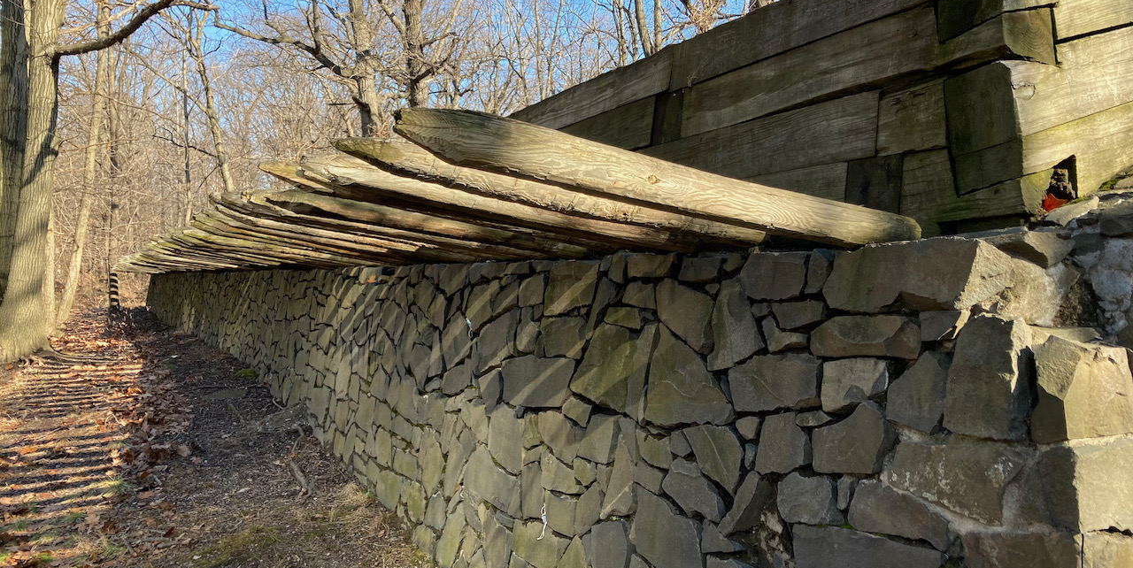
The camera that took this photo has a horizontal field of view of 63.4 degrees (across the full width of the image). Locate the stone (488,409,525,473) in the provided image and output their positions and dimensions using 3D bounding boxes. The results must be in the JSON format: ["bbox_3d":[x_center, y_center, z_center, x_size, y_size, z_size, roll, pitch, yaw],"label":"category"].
[{"bbox_3d":[-0.190,0.681,4.113,0.200,0.269,0.423,5,-2,-26],"label":"stone"}]

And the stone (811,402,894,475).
[{"bbox_3d":[0.762,0.395,2.315,0.146,0.203,0.247,8,-3,-25],"label":"stone"}]

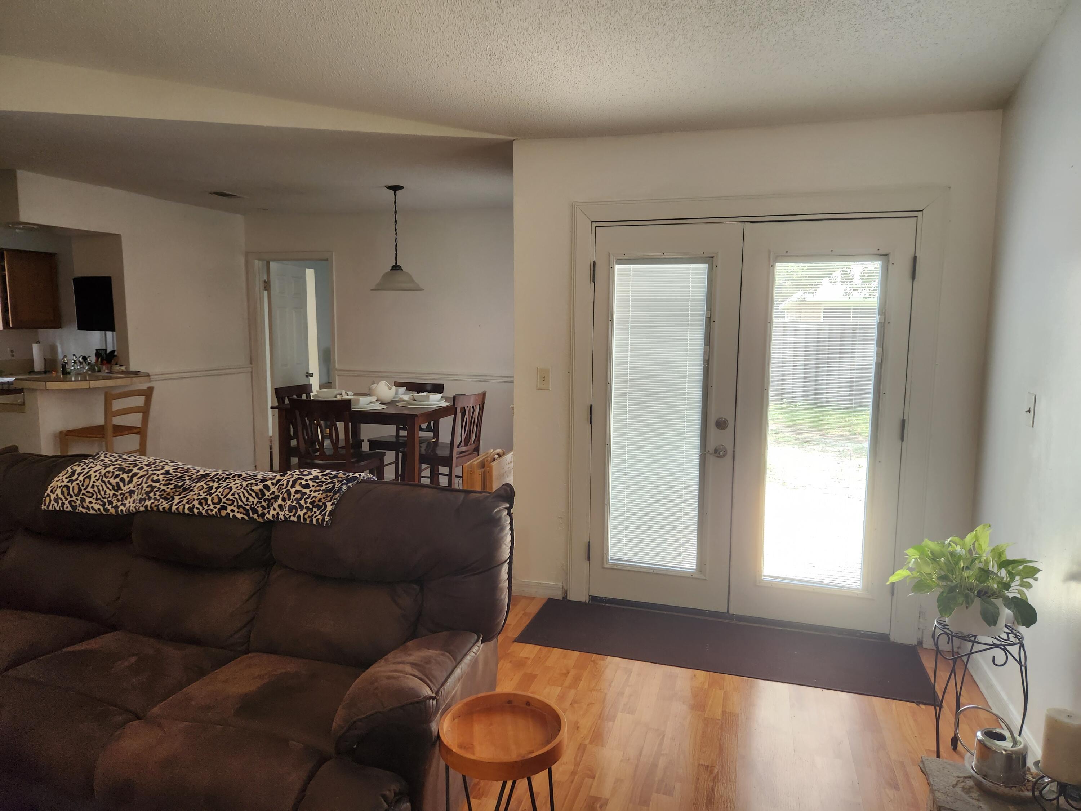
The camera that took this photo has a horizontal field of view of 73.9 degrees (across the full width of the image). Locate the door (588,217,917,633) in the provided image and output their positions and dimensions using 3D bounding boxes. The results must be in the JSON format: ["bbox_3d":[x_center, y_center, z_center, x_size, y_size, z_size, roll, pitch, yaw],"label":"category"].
[{"bbox_3d":[1.004,0.085,3.645,1.504,1.991,0.050,3,7,17],"label":"door"}]

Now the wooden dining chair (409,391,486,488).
[{"bbox_3d":[-0.679,0.412,5.187,0.500,1.025,0.455,4,7,25],"label":"wooden dining chair"}]

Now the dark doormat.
[{"bbox_3d":[0.844,1.144,3.463,1.837,0.010,0.580,3,7,17],"label":"dark doormat"}]

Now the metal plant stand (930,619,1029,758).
[{"bbox_3d":[1.479,1.011,2.454,0.280,0.518,0.280,3,7,17],"label":"metal plant stand"}]

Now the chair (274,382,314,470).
[{"bbox_3d":[-1.673,0.373,5.449,0.500,1.025,0.455,3,7,18],"label":"chair"}]

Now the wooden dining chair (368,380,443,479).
[{"bbox_3d":[-1.046,0.350,5.694,0.455,1.025,0.500,2,7,15],"label":"wooden dining chair"}]

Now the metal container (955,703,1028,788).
[{"bbox_3d":[1.217,0.901,1.937,0.170,0.172,0.124,4,7,27],"label":"metal container"}]

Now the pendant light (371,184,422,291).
[{"bbox_3d":[-1.039,-1.195,5.151,0.373,0.727,0.373,0,7,0],"label":"pendant light"}]

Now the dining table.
[{"bbox_3d":[-1.210,0.435,5.434,1.115,0.915,1.050,2,7,16],"label":"dining table"}]

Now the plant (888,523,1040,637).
[{"bbox_3d":[1.437,0.575,2.407,0.460,0.370,0.410,3,7,17],"label":"plant"}]

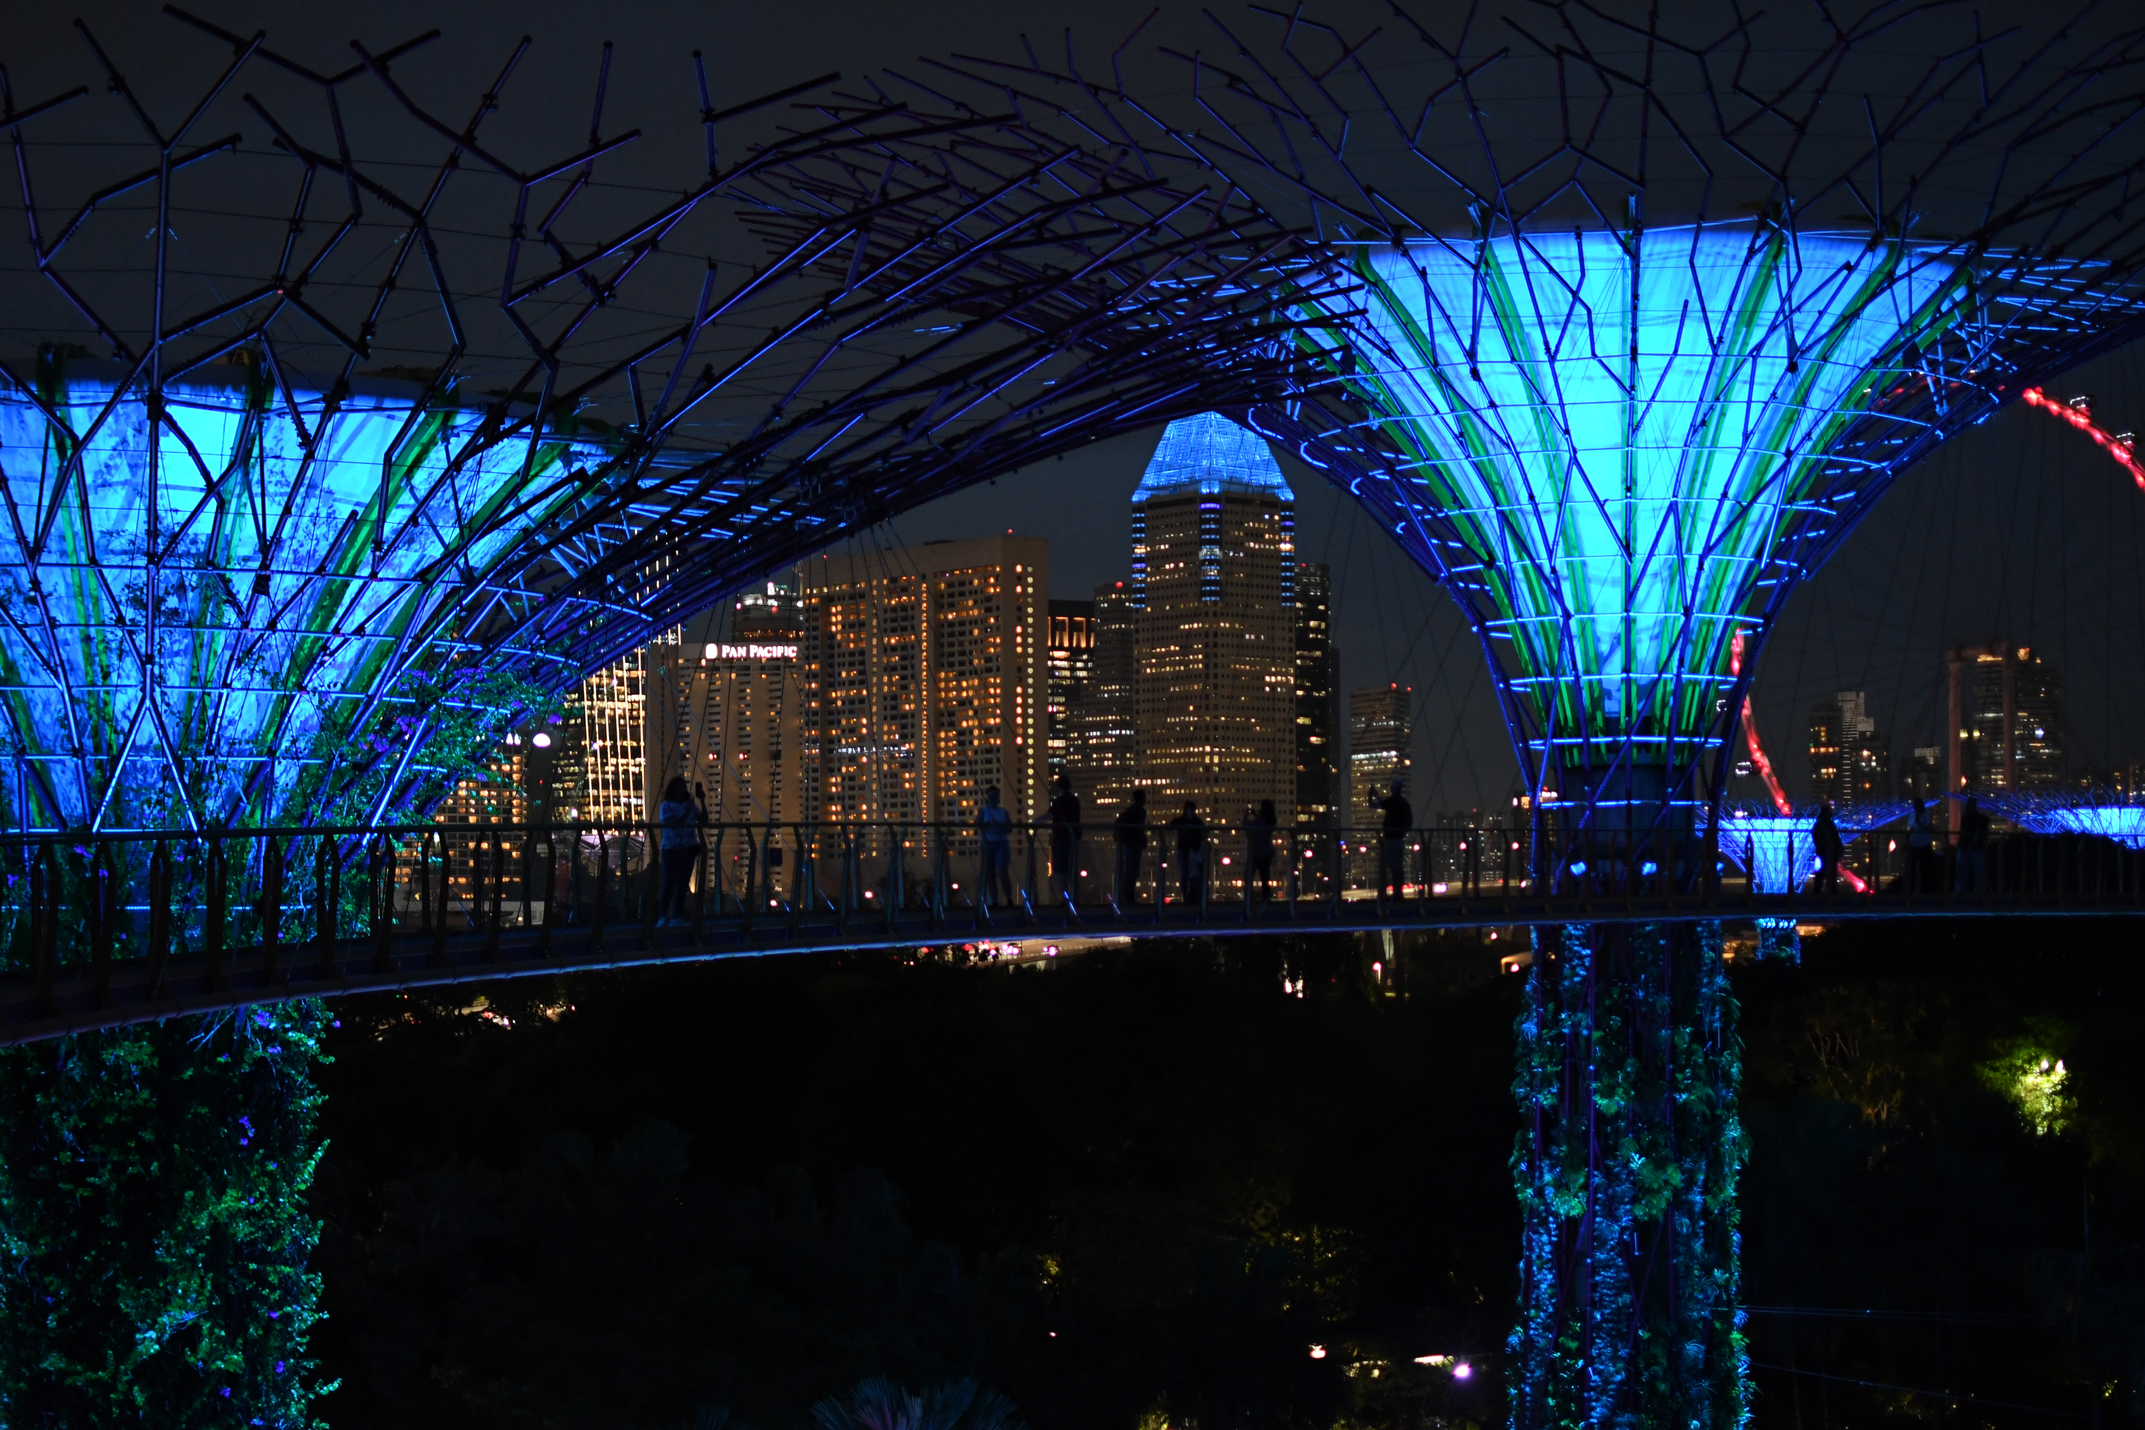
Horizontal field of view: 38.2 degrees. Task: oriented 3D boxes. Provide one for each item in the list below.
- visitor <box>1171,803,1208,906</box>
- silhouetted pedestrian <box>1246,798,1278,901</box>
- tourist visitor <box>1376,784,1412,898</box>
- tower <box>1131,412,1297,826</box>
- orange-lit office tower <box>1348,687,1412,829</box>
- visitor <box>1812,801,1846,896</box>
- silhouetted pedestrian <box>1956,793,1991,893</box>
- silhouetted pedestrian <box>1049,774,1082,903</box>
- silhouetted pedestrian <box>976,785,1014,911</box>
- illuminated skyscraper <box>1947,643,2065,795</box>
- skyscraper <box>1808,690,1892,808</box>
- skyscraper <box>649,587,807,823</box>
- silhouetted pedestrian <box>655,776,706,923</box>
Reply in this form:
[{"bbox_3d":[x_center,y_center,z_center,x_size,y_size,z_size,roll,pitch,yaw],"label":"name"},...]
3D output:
[{"bbox_3d":[1.650,1.985,44.200,0.520,1.560,0.400,1,-3,-14],"label":"visitor"},{"bbox_3d":[2.965,2.113,48.500,0.520,1.620,0.450,-2,-4,30],"label":"silhouetted pedestrian"},{"bbox_3d":[4.765,1.854,46.000,0.500,1.770,0.500,-2,-3,37],"label":"tourist visitor"},{"bbox_3d":[58.858,-16.832,1287.698,47.000,218.000,47.000,3,-4,-39],"label":"tower"},{"bbox_3d":[199.059,45.455,2000.000,38.000,125.000,42.000,-1,-3,18],"label":"orange-lit office tower"},{"bbox_3d":[13.237,2.346,54.200,0.500,1.650,0.360,0,-2,6],"label":"visitor"},{"bbox_3d":[15.700,2.265,54.000,0.560,1.710,0.380,0,-2,6],"label":"silhouetted pedestrian"},{"bbox_3d":[-0.103,1.709,42.400,0.400,1.770,0.500,-2,-3,41],"label":"silhouetted pedestrian"},{"bbox_3d":[-1.065,1.841,42.800,0.520,1.700,0.360,0,-3,0],"label":"silhouetted pedestrian"},{"bbox_3d":[633.765,48.765,2090.351,64.000,172.000,56.000,1,-3,-10],"label":"illuminated skyscraper"},{"bbox_3d":[516.959,60.158,2059.704,52.000,146.000,32.000,1,-3,-10],"label":"skyscraper"},{"bbox_3d":[-135.711,30.979,1245.107,64.000,118.000,46.000,-1,-3,14],"label":"skyscraper"},{"bbox_3d":[-4.402,1.521,34.700,0.520,1.650,0.480,2,-4,-32],"label":"silhouetted pedestrian"}]

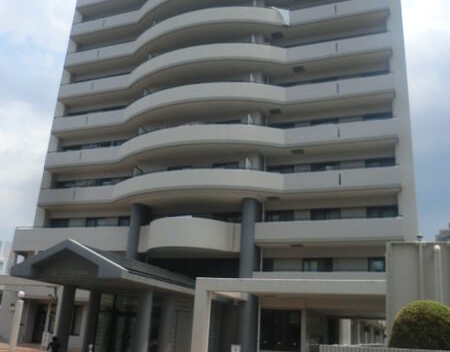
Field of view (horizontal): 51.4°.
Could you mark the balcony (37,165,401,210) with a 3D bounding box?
[{"bbox_3d":[-2.104,0.842,31.803,26.437,1.477,3.432,-4,-20,20],"label":"balcony"}]

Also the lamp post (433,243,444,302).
[{"bbox_3d":[6.832,4.508,14.563,0.260,4.729,0.260,-4,-20,20],"label":"lamp post"}]

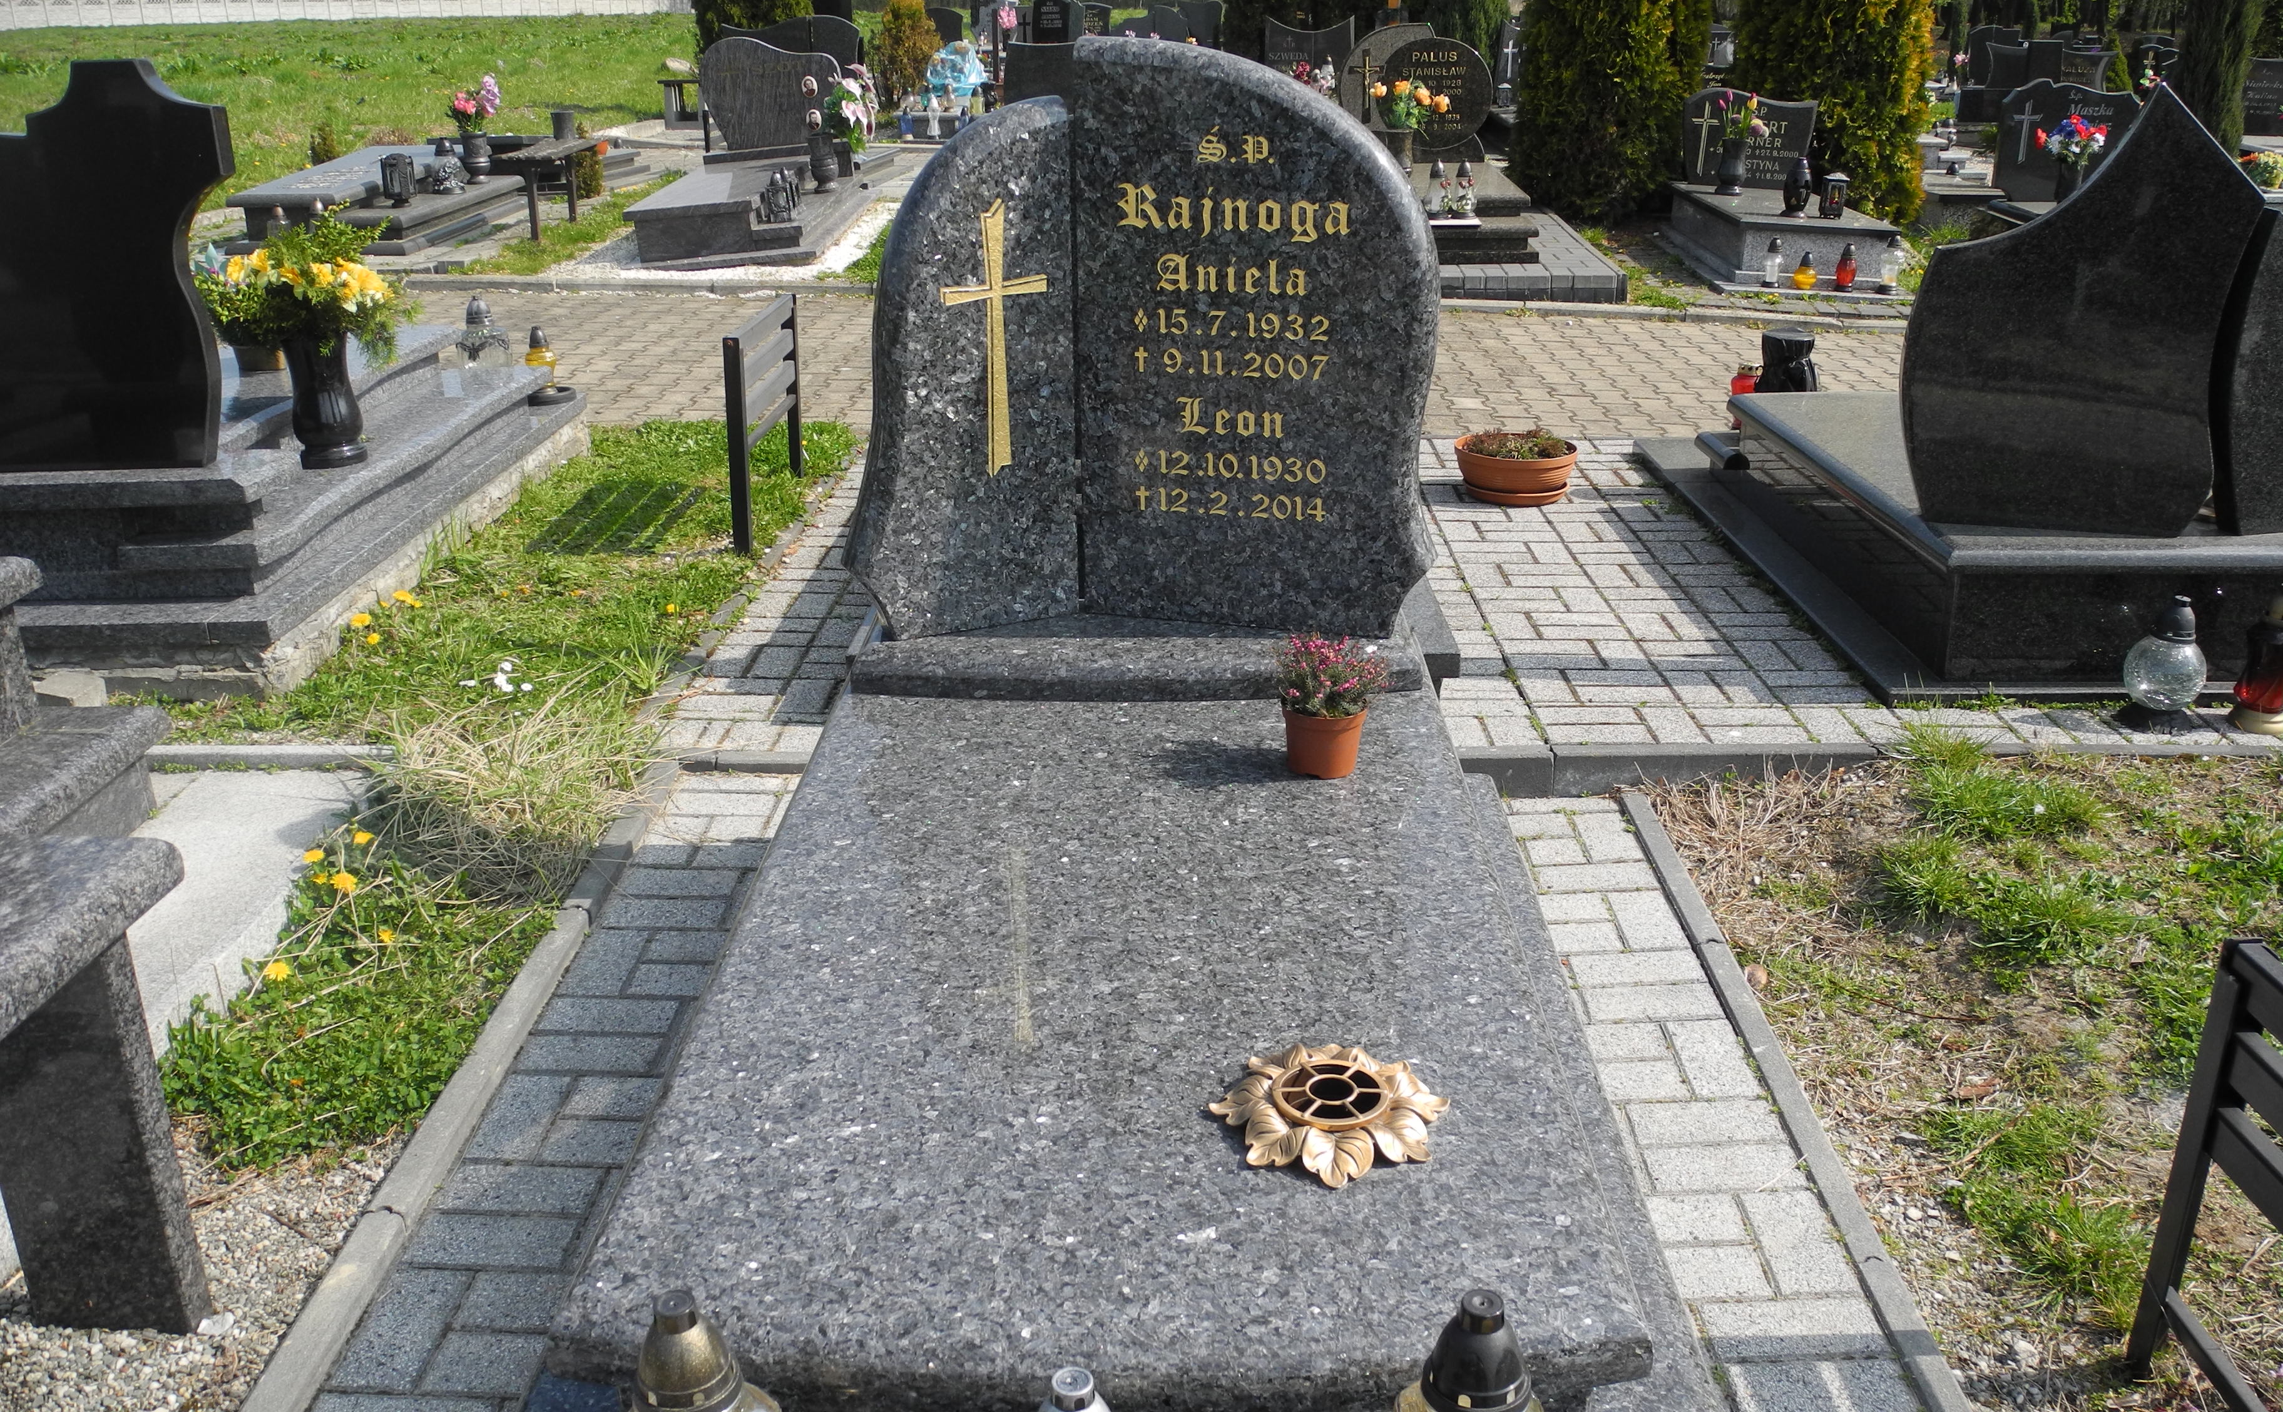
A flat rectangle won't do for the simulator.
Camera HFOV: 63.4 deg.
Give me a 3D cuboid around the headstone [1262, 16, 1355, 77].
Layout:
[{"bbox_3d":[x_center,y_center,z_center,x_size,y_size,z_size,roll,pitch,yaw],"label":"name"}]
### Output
[{"bbox_3d":[1.459,-5.573,16.073,0.820,0.800,0.100,0,21,0],"label":"headstone"}]

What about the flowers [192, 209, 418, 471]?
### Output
[{"bbox_3d":[-2.047,-0.902,4.525,0.520,0.562,0.420,0,21,0],"label":"flowers"}]

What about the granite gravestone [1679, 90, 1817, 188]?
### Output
[{"bbox_3d":[3.509,-3.270,10.637,0.740,0.541,0.090,3,21,8],"label":"granite gravestone"}]

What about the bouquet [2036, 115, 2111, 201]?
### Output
[{"bbox_3d":[4.997,-2.927,9.912,0.385,0.470,0.300,6,22,14],"label":"bouquet"}]

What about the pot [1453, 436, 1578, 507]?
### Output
[{"bbox_3d":[1.060,-0.676,5.241,0.350,0.154,0.320,0,21,0],"label":"pot"}]

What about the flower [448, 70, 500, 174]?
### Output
[{"bbox_3d":[-4.169,-3.621,11.574,0.310,0.647,0.280,0,21,0],"label":"flower"}]

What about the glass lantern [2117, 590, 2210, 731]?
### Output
[{"bbox_3d":[1.953,-0.087,3.508,0.148,0.254,0.148,0,21,0],"label":"glass lantern"}]

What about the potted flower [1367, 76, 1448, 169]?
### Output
[{"bbox_3d":[1.520,-3.316,10.566,0.440,0.541,0.340,0,21,0],"label":"potted flower"}]

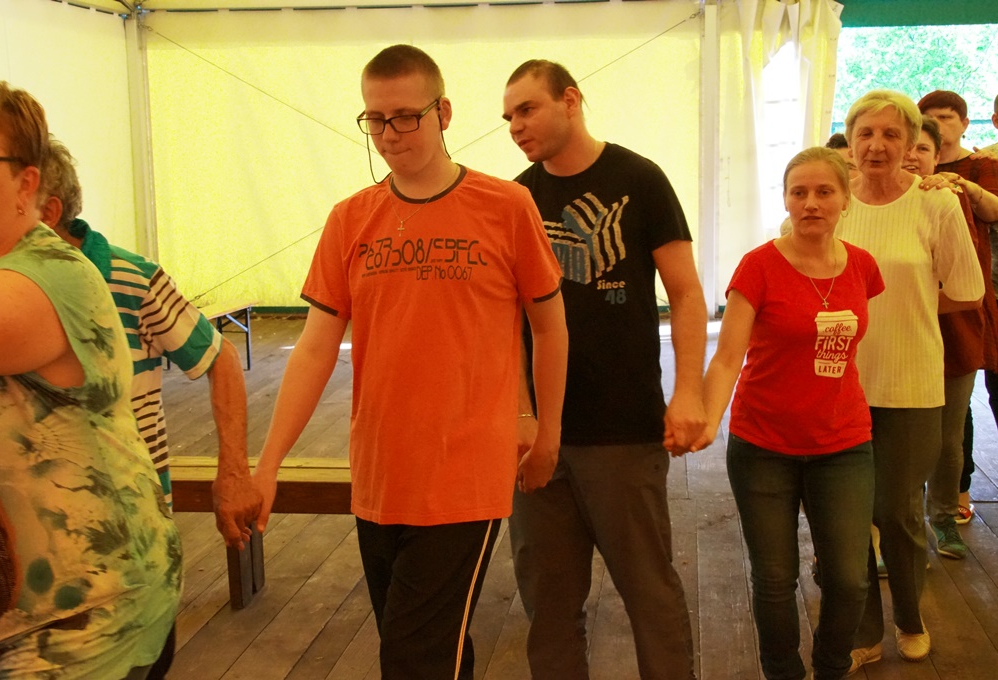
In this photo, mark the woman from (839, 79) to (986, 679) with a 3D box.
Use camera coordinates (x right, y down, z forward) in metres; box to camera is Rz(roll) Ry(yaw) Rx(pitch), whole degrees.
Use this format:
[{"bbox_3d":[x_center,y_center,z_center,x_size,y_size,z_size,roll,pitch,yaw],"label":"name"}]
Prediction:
[{"bbox_3d":[1.101,0.115,3.685,0.540,1.645,0.470,2,8,22],"label":"woman"}]

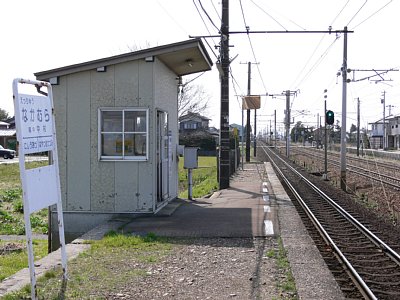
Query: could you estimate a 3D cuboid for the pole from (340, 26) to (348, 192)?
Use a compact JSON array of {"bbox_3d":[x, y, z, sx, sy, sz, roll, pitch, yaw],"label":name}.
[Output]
[{"bbox_3d":[7.018,-1.946,30.200,0.280,8.000,0.280,0,1,5],"label":"pole"}]

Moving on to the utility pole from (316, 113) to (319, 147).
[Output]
[{"bbox_3d":[26.074,-4.246,138.000,0.320,8.000,0.320,0,1,5],"label":"utility pole"}]

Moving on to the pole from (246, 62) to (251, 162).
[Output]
[{"bbox_3d":[3.918,-3.005,50.000,0.270,8.100,0.270,0,1,5],"label":"pole"}]

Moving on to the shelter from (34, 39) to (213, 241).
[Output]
[{"bbox_3d":[-1.399,-0.243,13.940,3.200,3.790,4.210,0,1,5],"label":"shelter"}]

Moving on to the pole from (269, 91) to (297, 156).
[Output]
[{"bbox_3d":[10.508,-3.292,79.000,3.400,8.400,0.600,0,1,5],"label":"pole"}]

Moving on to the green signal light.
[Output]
[{"bbox_3d":[8.073,-2.004,38.600,0.500,0.900,0.350,0,1,5],"label":"green signal light"}]

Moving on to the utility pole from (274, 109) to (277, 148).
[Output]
[{"bbox_3d":[16.786,-4.622,138.000,0.300,8.600,0.300,0,1,5],"label":"utility pole"}]

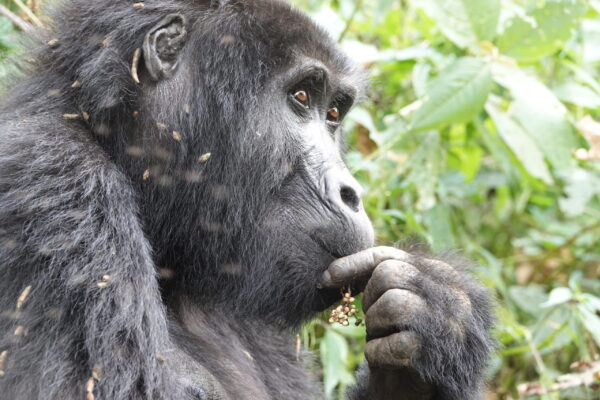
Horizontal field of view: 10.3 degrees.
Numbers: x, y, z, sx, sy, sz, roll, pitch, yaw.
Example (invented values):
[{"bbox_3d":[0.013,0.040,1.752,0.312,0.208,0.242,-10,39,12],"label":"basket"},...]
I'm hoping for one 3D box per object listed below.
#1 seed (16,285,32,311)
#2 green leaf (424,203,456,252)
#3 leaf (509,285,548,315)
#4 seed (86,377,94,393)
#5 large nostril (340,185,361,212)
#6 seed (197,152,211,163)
[{"bbox_3d":[-0.264,0.094,3.200,0.006,0.025,0.006,32,0,0],"label":"seed"},{"bbox_3d":[0.181,0.035,4.300,0.040,0.064,0.012,0,6,0],"label":"green leaf"},{"bbox_3d":[0.281,0.122,4.100,0.049,0.041,0.013,0,6,0],"label":"leaf"},{"bbox_3d":[-0.199,0.176,3.170,0.007,0.015,0.006,8,0,0],"label":"seed"},{"bbox_3d":[0.050,-0.002,3.300,0.022,0.028,0.016,-15,0,-37],"label":"large nostril"},{"bbox_3d":[-0.094,-0.042,3.270,0.015,0.006,0.006,-37,0,0],"label":"seed"}]

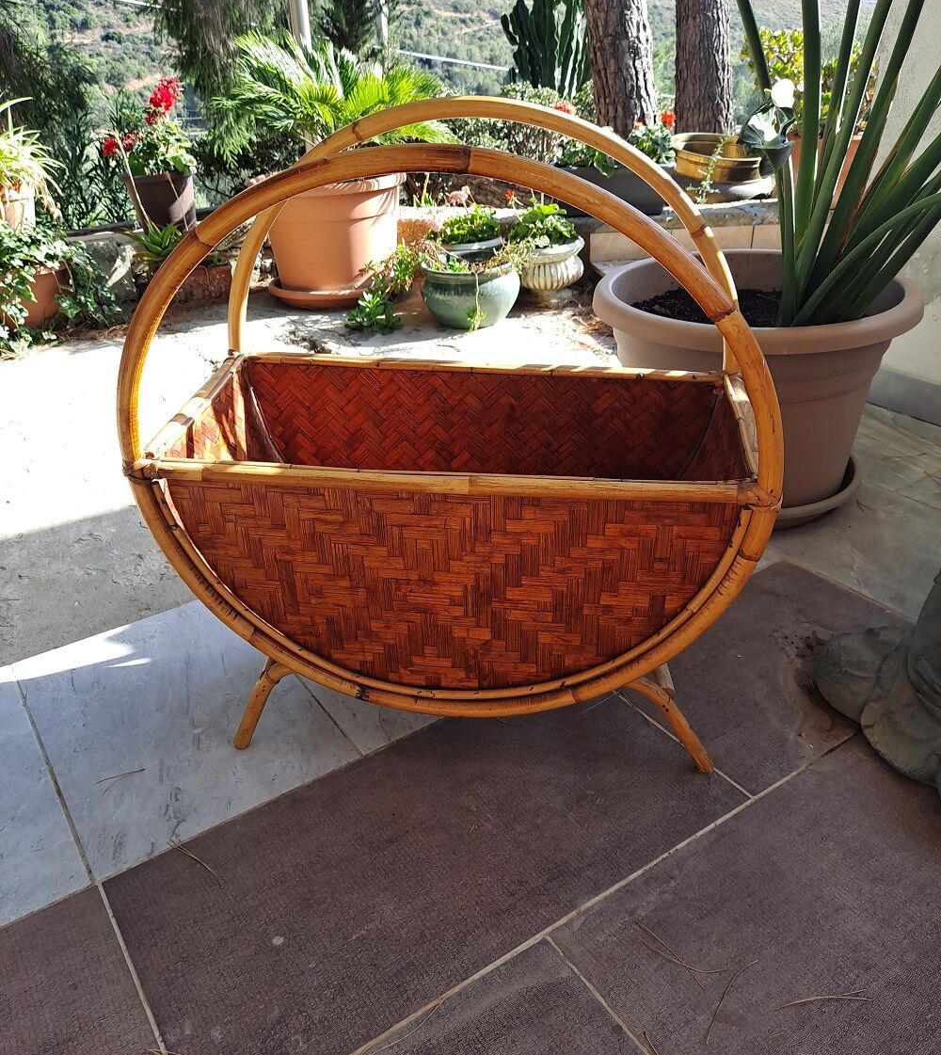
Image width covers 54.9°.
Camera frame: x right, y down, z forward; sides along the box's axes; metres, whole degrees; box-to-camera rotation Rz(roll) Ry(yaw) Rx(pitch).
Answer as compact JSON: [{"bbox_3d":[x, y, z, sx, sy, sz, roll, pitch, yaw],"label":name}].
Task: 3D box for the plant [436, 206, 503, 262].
[{"bbox_3d":[-0.007,-0.760,2.491,0.180,0.220,0.180,-2,31,0],"label":"plant"}]

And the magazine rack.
[{"bbox_3d":[-0.009,-0.054,0.883,0.552,0.636,0.317,2,31,7],"label":"magazine rack"}]

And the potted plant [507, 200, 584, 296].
[{"bbox_3d":[0.210,-0.739,2.409,0.202,0.256,0.194,-2,31,0],"label":"potted plant"}]

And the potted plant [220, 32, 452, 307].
[{"bbox_3d":[-0.346,-0.949,2.414,0.569,0.641,0.540,-2,31,0],"label":"potted plant"}]

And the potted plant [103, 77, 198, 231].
[{"bbox_3d":[-0.819,-0.971,2.372,0.238,0.369,0.223,-2,31,0],"label":"potted plant"}]

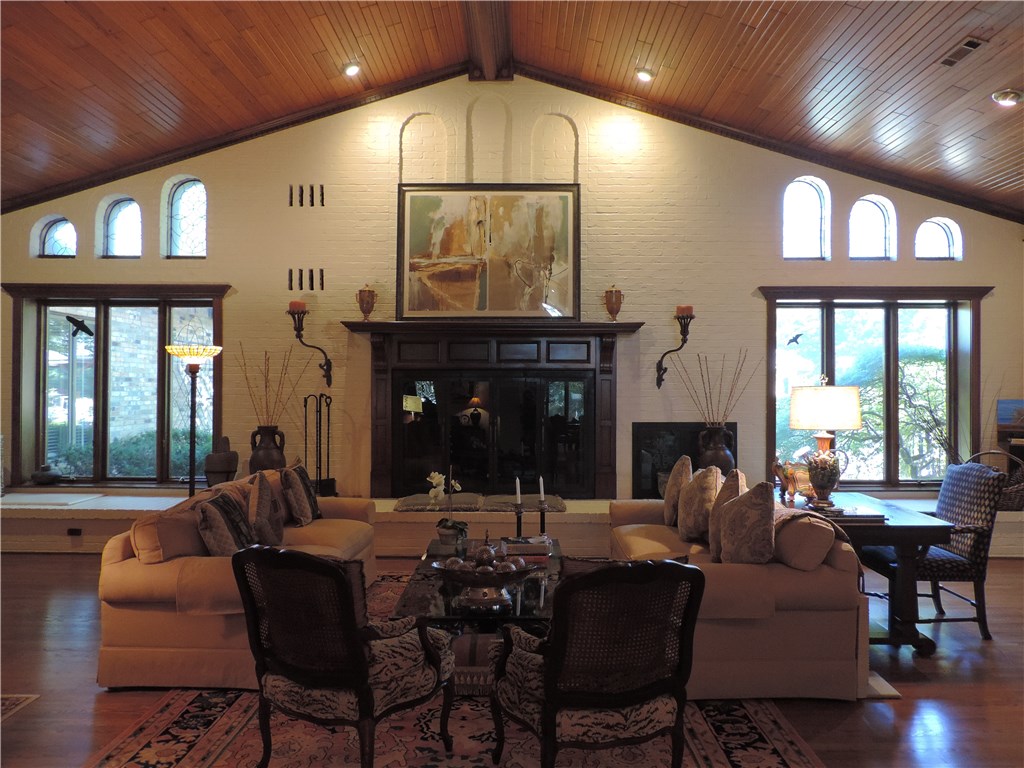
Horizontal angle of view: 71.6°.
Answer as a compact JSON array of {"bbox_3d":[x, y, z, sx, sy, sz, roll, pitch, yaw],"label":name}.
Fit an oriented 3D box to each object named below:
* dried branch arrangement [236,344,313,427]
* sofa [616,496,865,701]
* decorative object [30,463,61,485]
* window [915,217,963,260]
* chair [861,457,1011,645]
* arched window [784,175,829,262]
[{"bbox_3d":[-2.292,0.015,6.880,0.717,0.804,0.500,0,-1,1],"label":"dried branch arrangement"},{"bbox_3d":[1.220,1.085,4.482,0.927,0.860,2.150,0,0,1],"label":"sofa"},{"bbox_3d":[-4.740,0.922,7.230,0.316,0.224,0.260,0,-1,1],"label":"decorative object"},{"bbox_3d":[4.146,-1.413,6.987,0.458,0.428,0.150,0,0,1],"label":"window"},{"bbox_3d":[2.573,1.012,4.473,0.670,1.020,0.570,0,0,-2],"label":"chair"},{"bbox_3d":[2.871,-1.611,7.003,0.470,0.819,0.150,0,0,1],"label":"arched window"}]

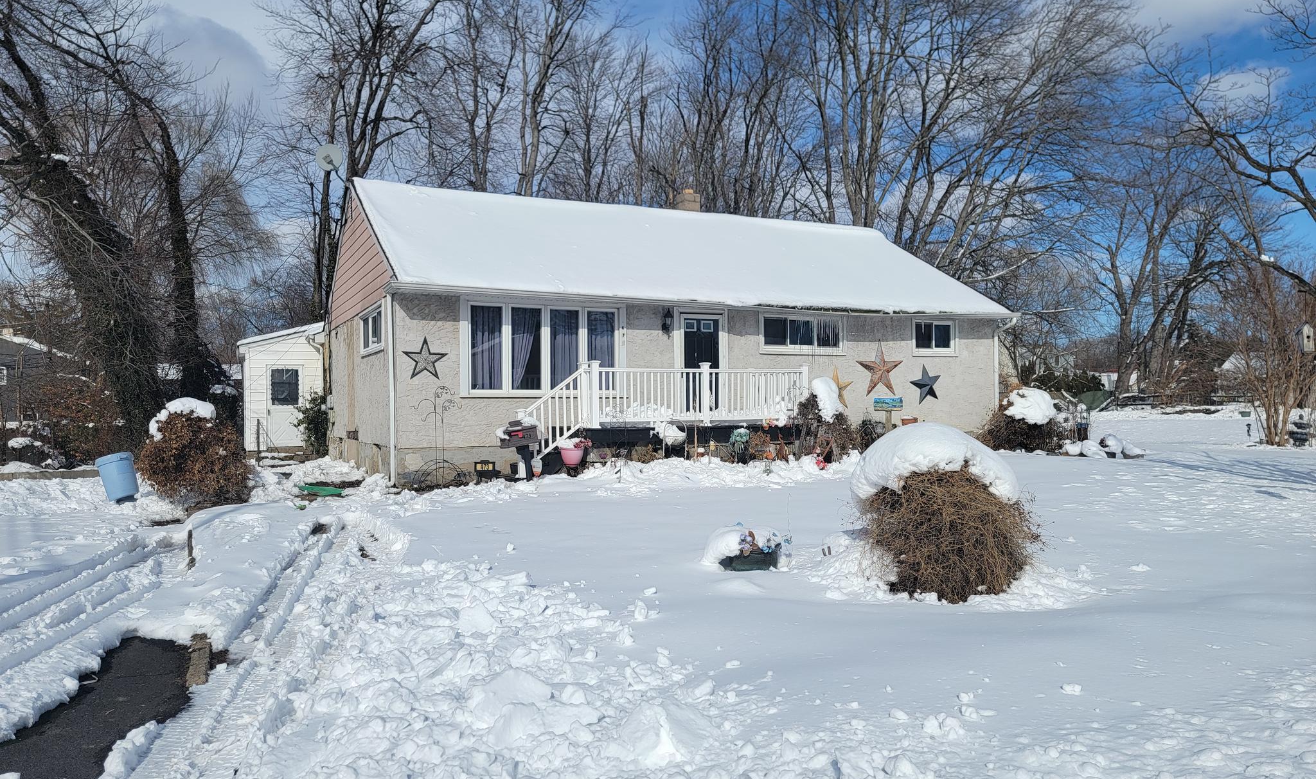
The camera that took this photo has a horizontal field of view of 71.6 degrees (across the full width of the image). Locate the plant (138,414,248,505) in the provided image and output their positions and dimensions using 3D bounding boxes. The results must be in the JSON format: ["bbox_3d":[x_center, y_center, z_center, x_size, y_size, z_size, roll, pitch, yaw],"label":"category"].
[{"bbox_3d":[-6.660,1.000,13.100,1.620,1.360,1.500,-1,-1,0],"label":"plant"}]

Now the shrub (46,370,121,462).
[{"bbox_3d":[-12.600,0.640,20.000,1.650,2.000,1.600,-1,-1,0],"label":"shrub"}]

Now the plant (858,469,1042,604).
[{"bbox_3d":[2.240,1.030,7.000,1.420,1.000,1.300,-1,-1,0],"label":"plant"}]

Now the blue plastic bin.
[{"bbox_3d":[-7.887,1.297,13.300,0.550,0.700,0.550,-13,2,0],"label":"blue plastic bin"}]

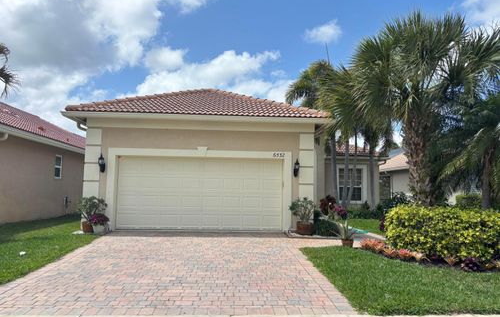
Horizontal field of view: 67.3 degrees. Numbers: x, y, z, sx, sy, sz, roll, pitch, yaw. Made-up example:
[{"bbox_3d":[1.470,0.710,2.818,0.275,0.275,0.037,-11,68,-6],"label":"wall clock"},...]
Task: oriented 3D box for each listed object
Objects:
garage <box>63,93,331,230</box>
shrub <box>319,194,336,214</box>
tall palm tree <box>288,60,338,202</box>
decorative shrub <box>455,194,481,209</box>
[{"bbox_3d":[-1.604,-0.183,14.094,7.600,5.150,7.000,1,-5,-4],"label":"garage"},{"bbox_3d":[3.021,1.939,14.323,0.780,1.000,0.750,1,-5,-4],"label":"shrub"},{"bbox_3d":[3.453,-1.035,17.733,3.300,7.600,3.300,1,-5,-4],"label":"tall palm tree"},{"bbox_3d":[9.332,2.109,15.844,1.300,1.200,1.100,1,-5,-4],"label":"decorative shrub"}]

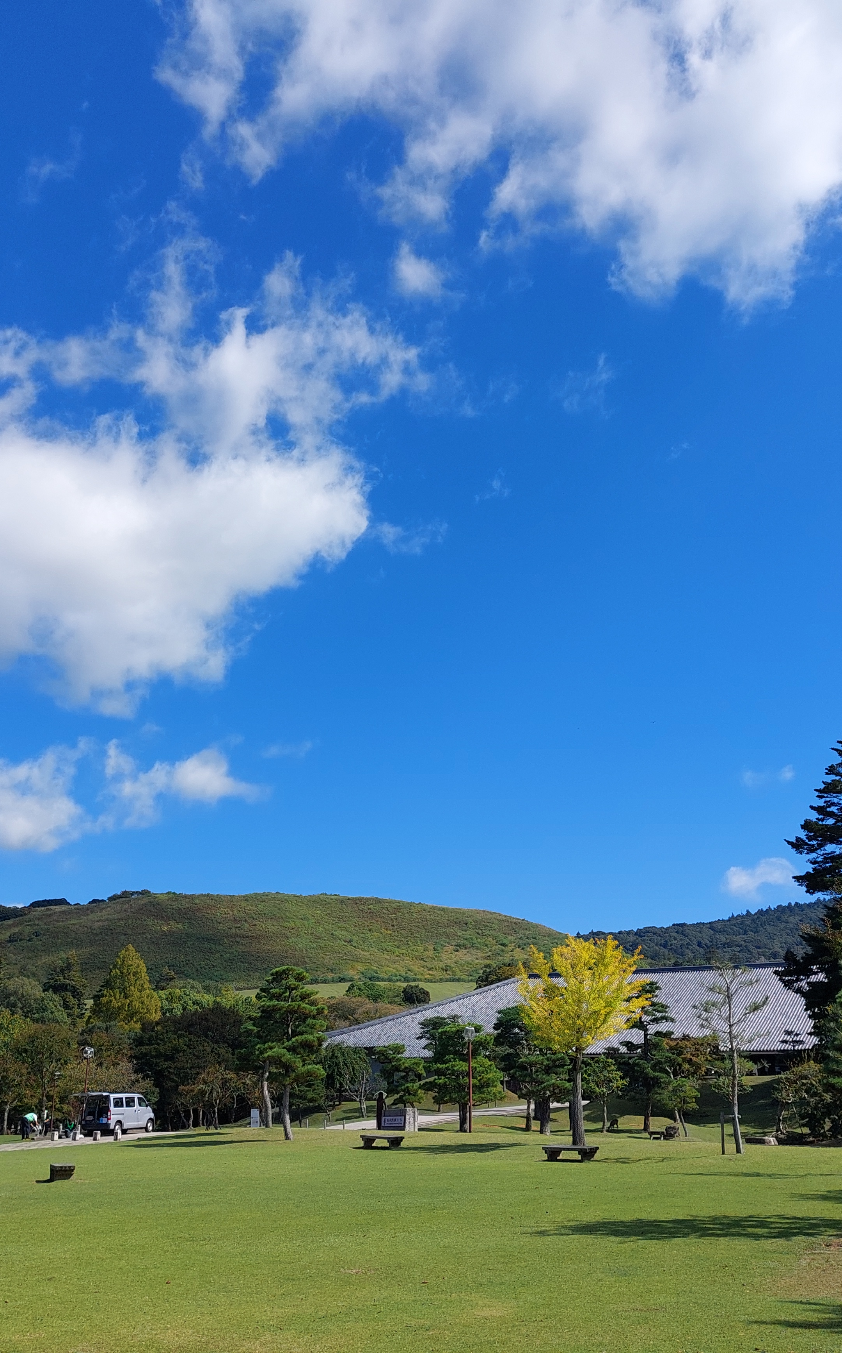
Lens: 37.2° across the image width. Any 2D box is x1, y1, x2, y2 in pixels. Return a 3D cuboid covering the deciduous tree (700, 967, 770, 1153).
[{"bbox_3d":[9.882,11.921,39.261,2.221,5.631,2.110,0,-19,0],"label":"deciduous tree"}]

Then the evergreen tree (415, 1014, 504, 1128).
[{"bbox_3d":[1.994,19.651,61.974,4.342,5.525,4.125,0,-19,0],"label":"evergreen tree"}]

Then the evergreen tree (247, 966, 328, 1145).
[{"bbox_3d":[-5.402,15.233,50.793,3.275,6.798,3.111,0,-19,0],"label":"evergreen tree"}]

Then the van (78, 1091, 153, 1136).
[{"bbox_3d":[-14.974,21.724,62.192,1.680,1.920,4.250,-7,-20,20],"label":"van"}]

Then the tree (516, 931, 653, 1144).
[{"bbox_3d":[5.513,12.157,41.816,4.545,6.835,4.317,0,-19,0],"label":"tree"}]

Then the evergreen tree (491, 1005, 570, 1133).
[{"bbox_3d":[5.182,18.571,59.175,3.746,5.822,3.559,0,-19,0],"label":"evergreen tree"}]

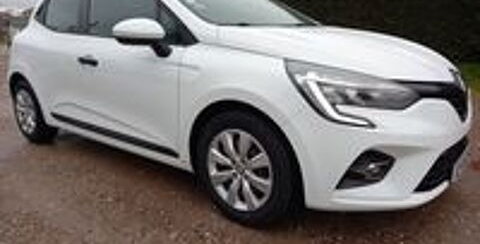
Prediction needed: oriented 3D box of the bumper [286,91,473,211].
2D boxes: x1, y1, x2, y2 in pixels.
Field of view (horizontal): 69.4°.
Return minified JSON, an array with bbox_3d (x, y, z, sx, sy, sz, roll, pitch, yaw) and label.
[{"bbox_3d":[0.963,0.027,2.027,0.570,0.500,1.720,10,17,37],"label":"bumper"}]

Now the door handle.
[{"bbox_3d":[-1.054,-0.417,2.394,0.230,0.055,0.055,14,20,36],"label":"door handle"}]

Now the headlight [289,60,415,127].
[{"bbox_3d":[0.469,-0.142,1.532,0.530,0.290,0.400,12,18,42],"label":"headlight"}]

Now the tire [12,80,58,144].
[{"bbox_3d":[-1.990,-0.123,3.377,0.620,0.615,0.210,10,17,37],"label":"tire"}]

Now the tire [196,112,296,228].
[{"bbox_3d":[0.046,0.227,1.827,0.620,0.615,0.210,11,18,39],"label":"tire"}]

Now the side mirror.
[{"bbox_3d":[-0.528,-0.473,1.930,0.250,0.205,0.220,10,17,37],"label":"side mirror"}]

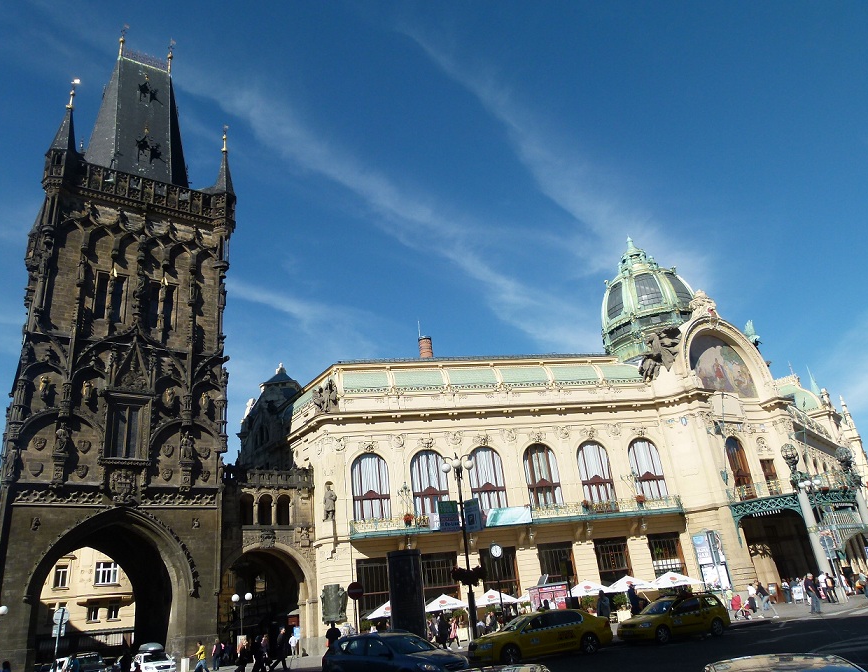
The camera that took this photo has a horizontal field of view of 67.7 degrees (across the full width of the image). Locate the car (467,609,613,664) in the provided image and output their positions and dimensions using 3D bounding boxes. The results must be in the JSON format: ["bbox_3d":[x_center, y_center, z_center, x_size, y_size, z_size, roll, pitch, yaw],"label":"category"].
[{"bbox_3d":[3.404,9.649,20.903,4.840,1.480,1.820,2,-25,-20],"label":"car"}]

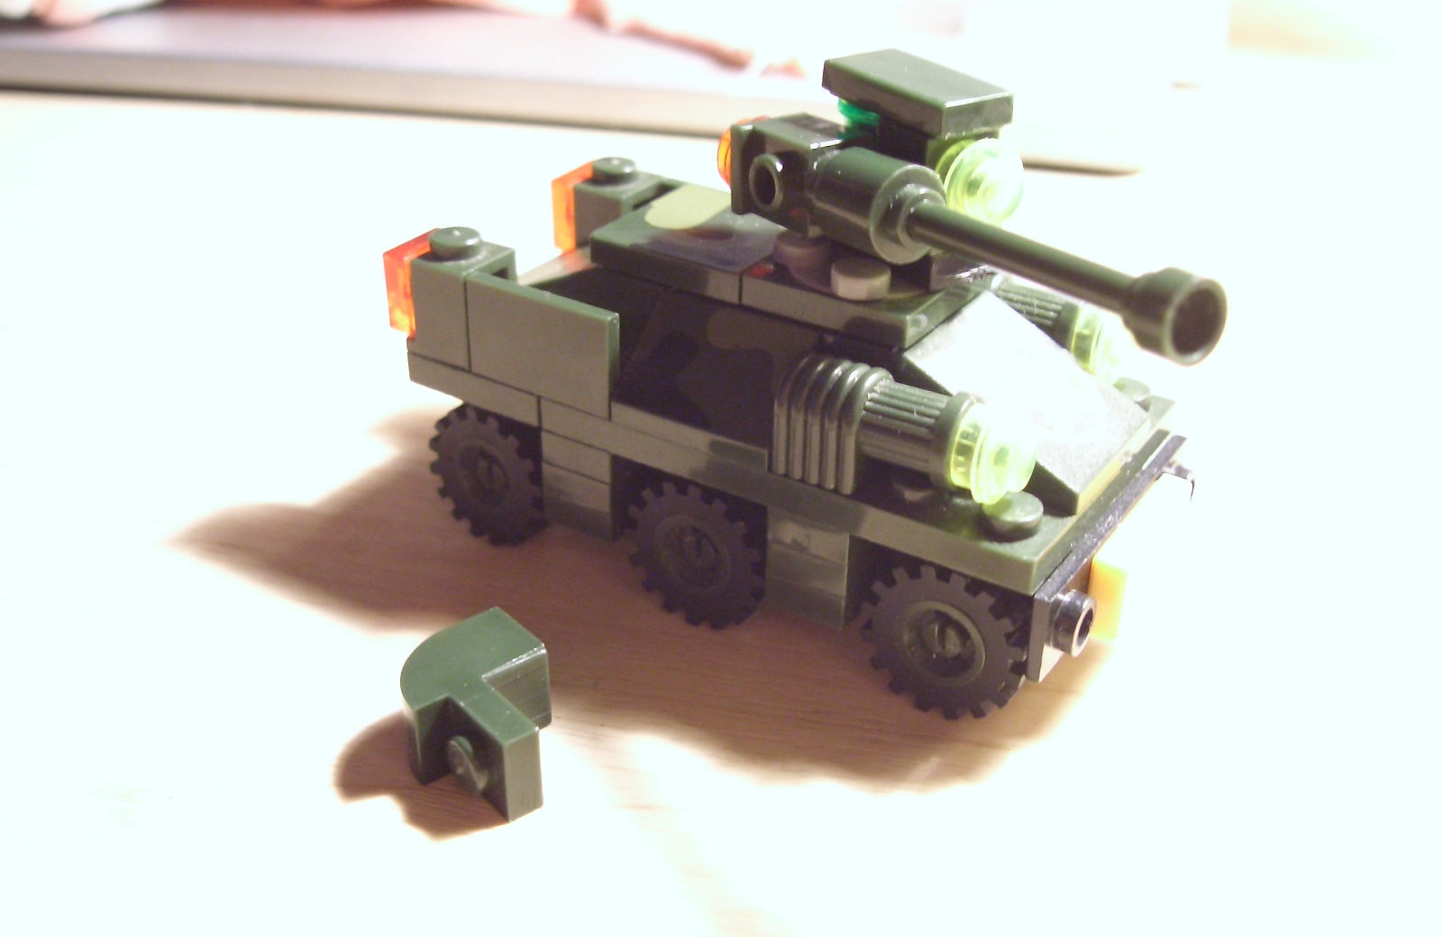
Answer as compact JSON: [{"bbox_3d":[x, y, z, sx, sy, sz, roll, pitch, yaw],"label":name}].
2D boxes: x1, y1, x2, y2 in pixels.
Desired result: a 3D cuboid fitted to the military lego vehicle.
[{"bbox_3d":[0.008,-0.010,0.144,0.076,0.049,0.037,19,34,28],"label":"military lego vehicle"}]

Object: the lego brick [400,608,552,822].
[{"bbox_3d":[-0.019,0.020,0.131,0.013,0.008,0.016,-21,37,-34],"label":"lego brick"}]

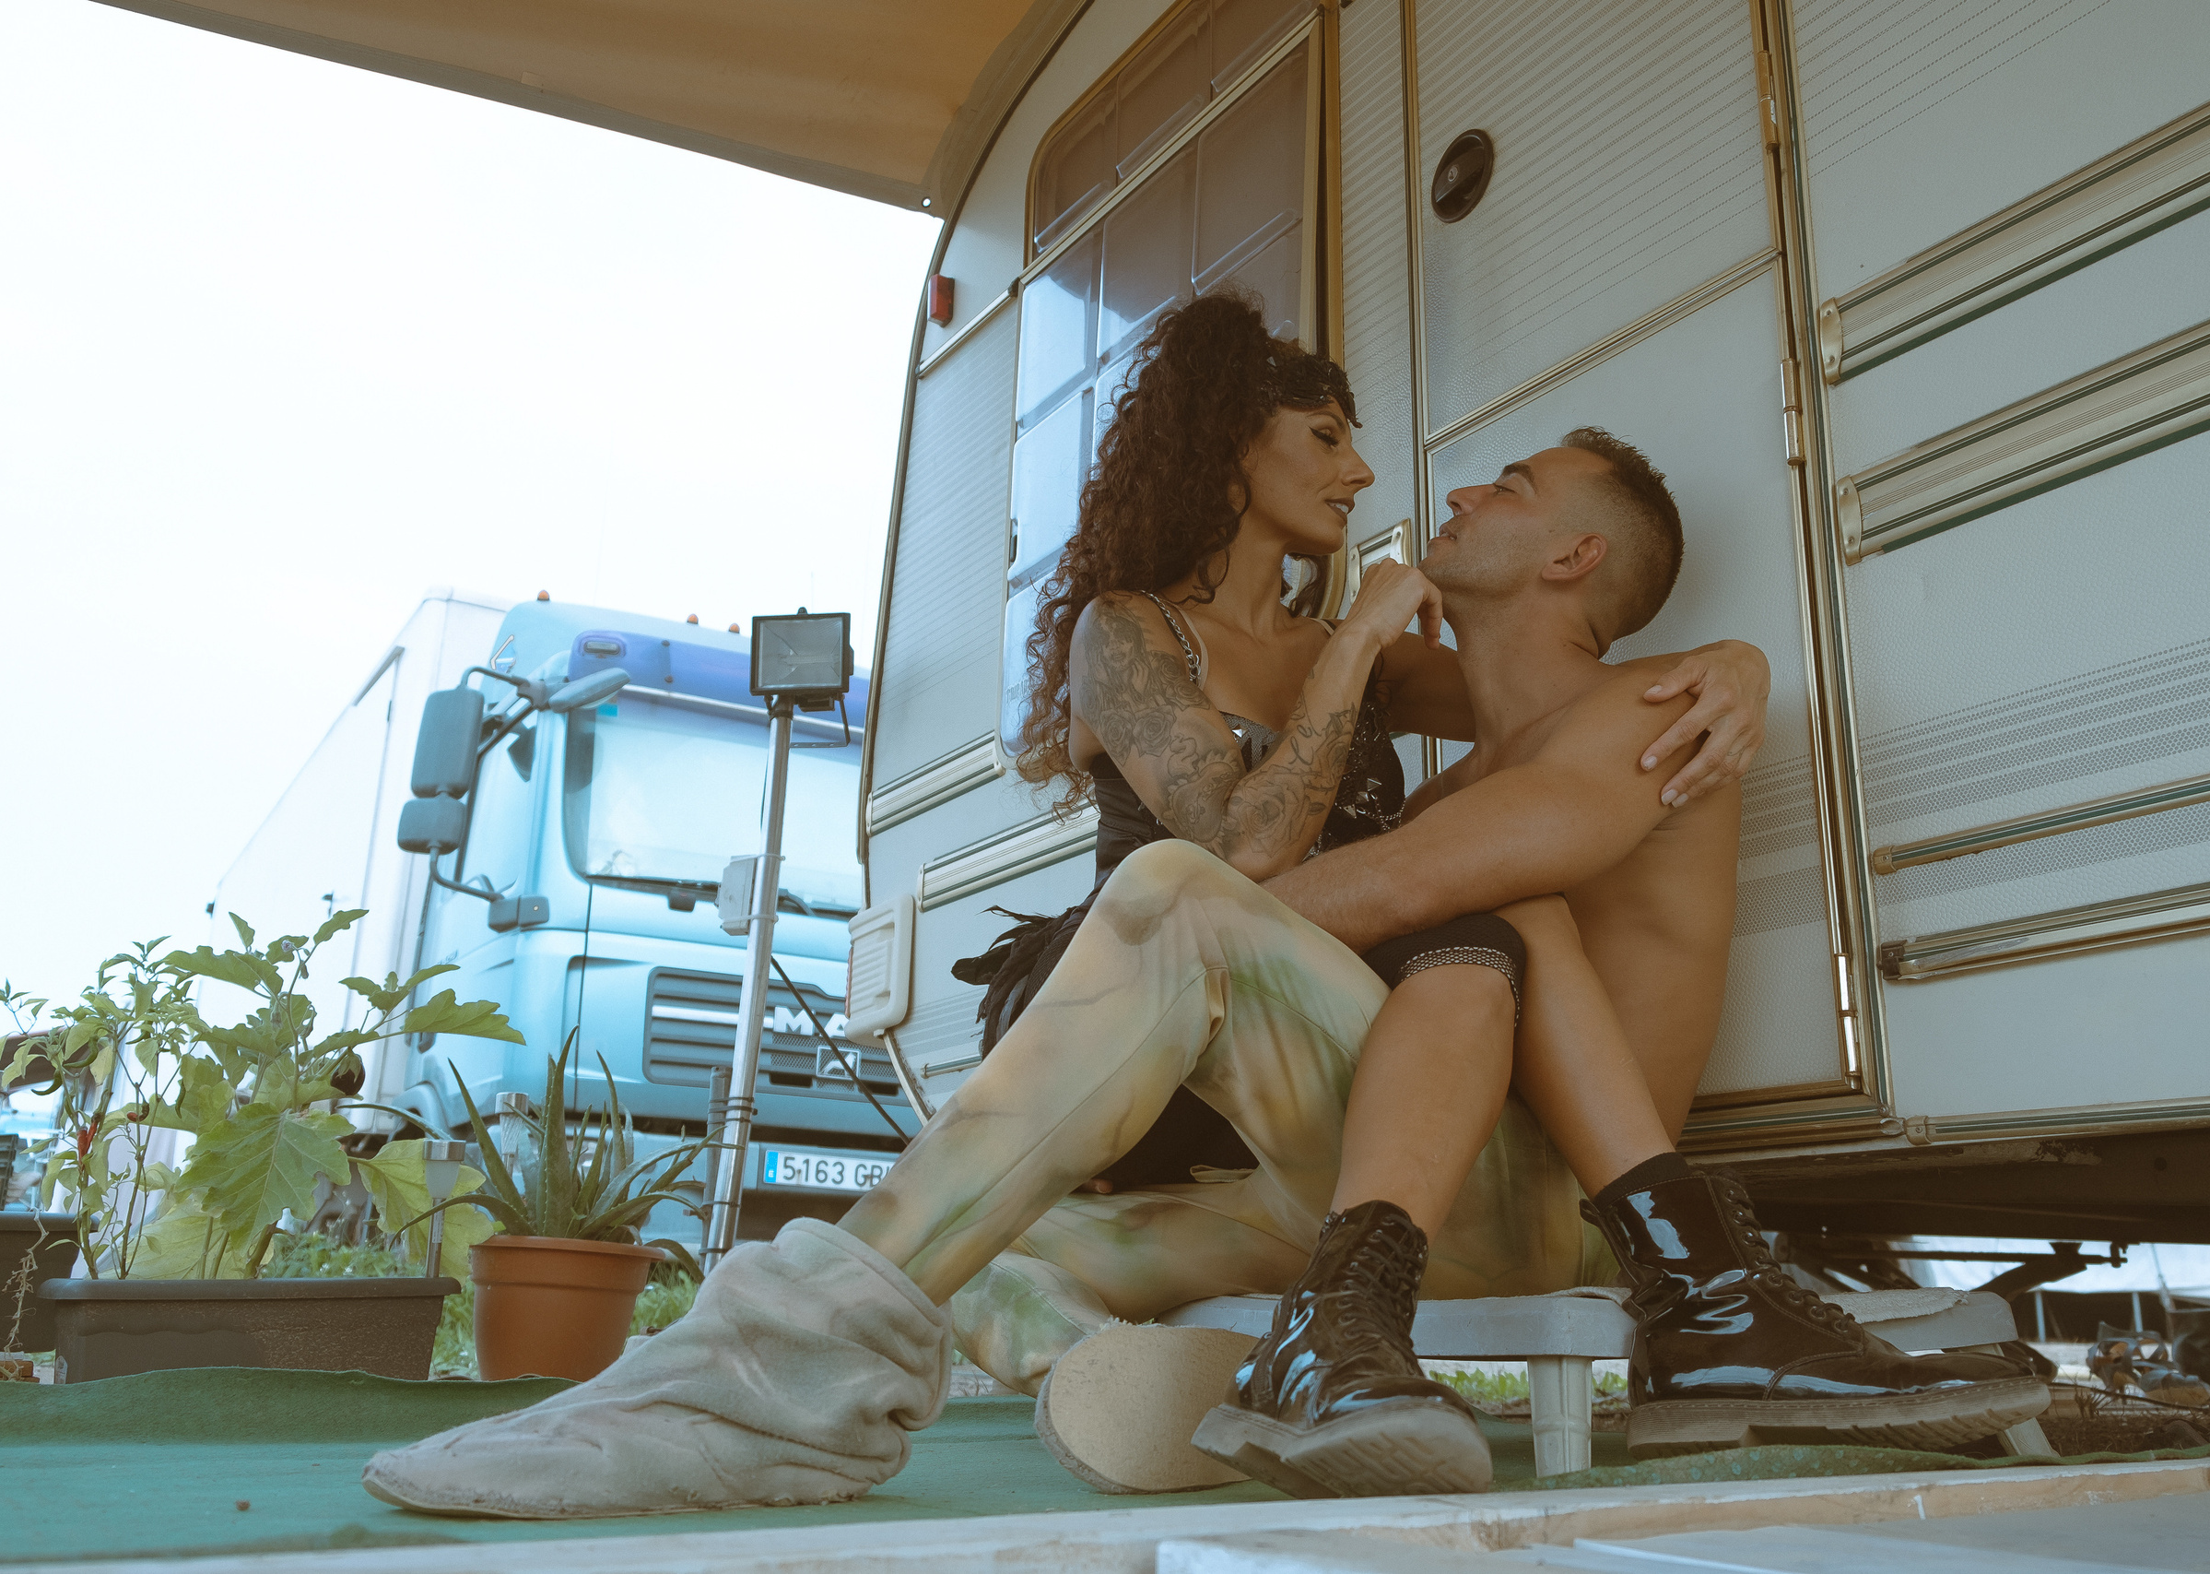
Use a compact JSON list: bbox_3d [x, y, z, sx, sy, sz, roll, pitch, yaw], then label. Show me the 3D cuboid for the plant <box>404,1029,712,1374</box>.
[{"bbox_3d":[-0.718,0.553,2.340,0.380,0.471,0.370,7,-18,-15],"label":"plant"}]

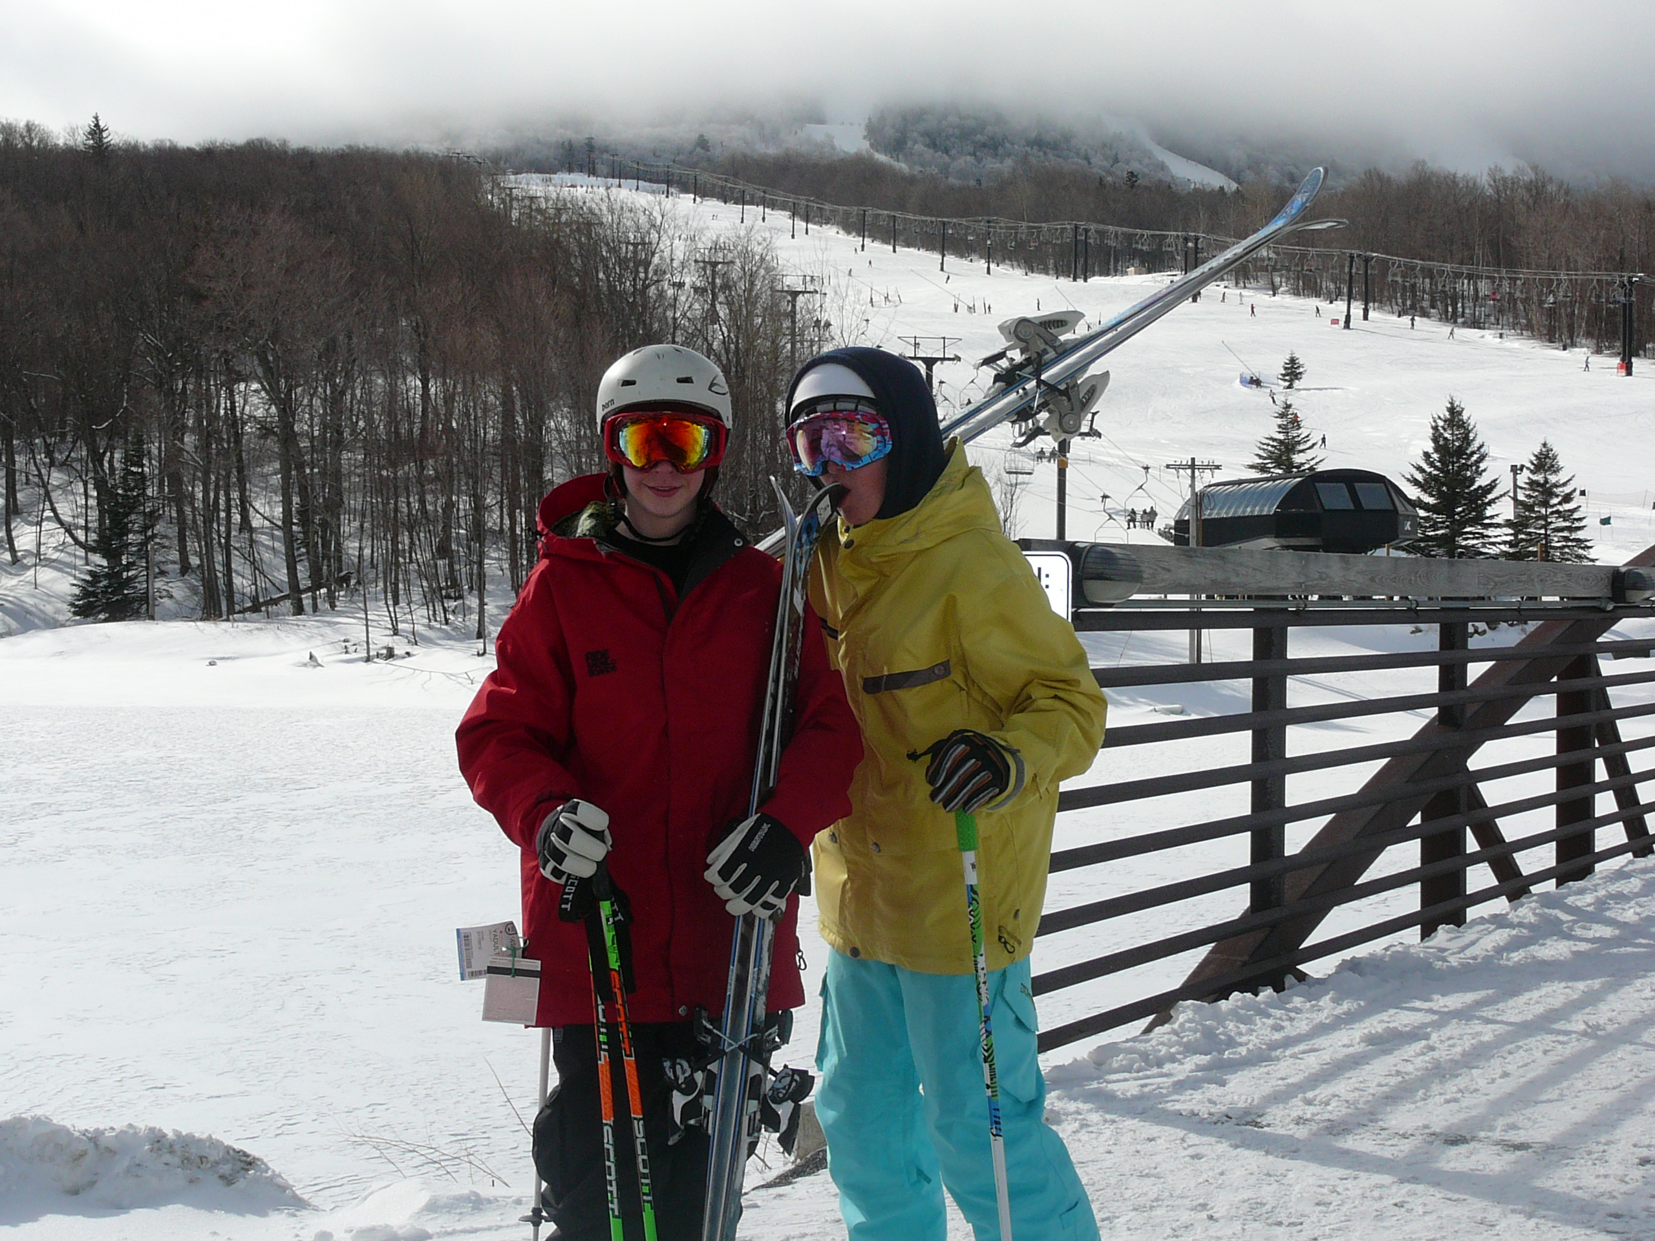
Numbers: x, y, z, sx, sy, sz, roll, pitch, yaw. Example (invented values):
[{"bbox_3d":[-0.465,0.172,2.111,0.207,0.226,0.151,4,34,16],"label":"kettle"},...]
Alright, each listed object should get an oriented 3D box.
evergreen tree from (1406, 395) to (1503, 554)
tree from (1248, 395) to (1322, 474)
[{"bbox_3d":[34.500,-7.300,155.000,5.700,9.900,5.700,0,1,0],"label":"evergreen tree"},{"bbox_3d":[29.200,-9.600,180.000,5.500,9.000,5.500,0,1,0],"label":"tree"}]

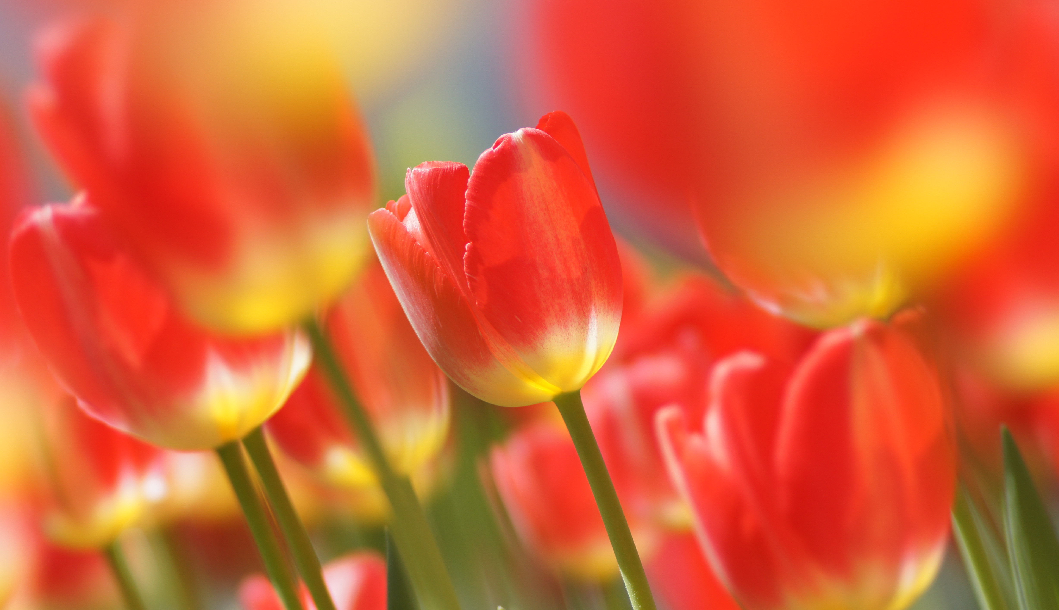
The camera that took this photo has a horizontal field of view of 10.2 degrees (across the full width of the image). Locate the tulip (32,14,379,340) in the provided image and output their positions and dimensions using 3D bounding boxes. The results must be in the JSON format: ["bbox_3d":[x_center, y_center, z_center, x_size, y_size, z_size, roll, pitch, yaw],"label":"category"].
[{"bbox_3d":[-0.069,-0.030,1.260,0.060,0.077,0.060,-22,0,0],"label":"tulip"}]

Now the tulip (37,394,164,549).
[{"bbox_3d":[-0.147,0.050,1.980,0.056,0.068,0.056,-18,0,0],"label":"tulip"}]

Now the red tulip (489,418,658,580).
[{"bbox_3d":[0.016,0.070,2.150,0.060,0.063,0.060,-12,0,0],"label":"red tulip"}]

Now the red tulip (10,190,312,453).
[{"bbox_3d":[-0.090,0.002,1.500,0.064,0.072,0.064,-27,0,0],"label":"red tulip"}]

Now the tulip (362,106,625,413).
[{"bbox_3d":[-0.008,-0.009,1.540,0.059,0.072,0.059,-15,0,0],"label":"tulip"}]

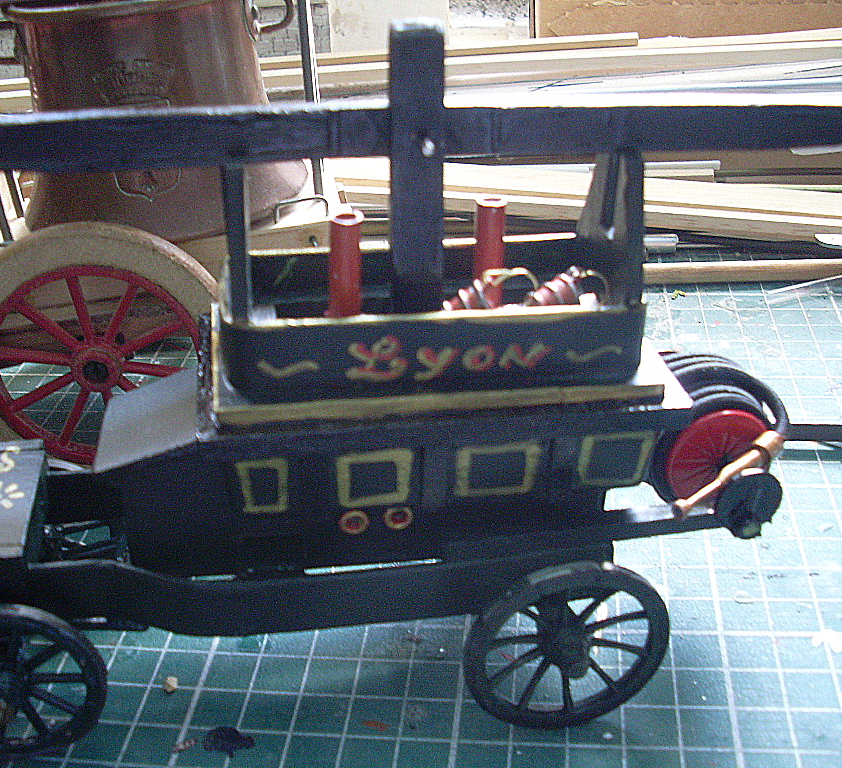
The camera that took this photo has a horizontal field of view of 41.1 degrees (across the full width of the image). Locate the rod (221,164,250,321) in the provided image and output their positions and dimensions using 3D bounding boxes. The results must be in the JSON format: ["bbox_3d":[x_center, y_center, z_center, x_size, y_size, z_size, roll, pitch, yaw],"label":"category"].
[{"bbox_3d":[-0.025,-0.019,0.155,0.003,0.021,0.003,-4,18,-9],"label":"rod"}]

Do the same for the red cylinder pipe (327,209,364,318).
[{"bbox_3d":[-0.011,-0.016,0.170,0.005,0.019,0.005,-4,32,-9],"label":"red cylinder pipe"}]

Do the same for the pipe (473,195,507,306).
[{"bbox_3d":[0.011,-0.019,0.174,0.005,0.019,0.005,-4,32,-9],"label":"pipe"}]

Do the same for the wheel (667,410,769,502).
[{"bbox_3d":[0.050,0.012,0.188,0.019,0.019,0.002,-4,32,-9],"label":"wheel"}]

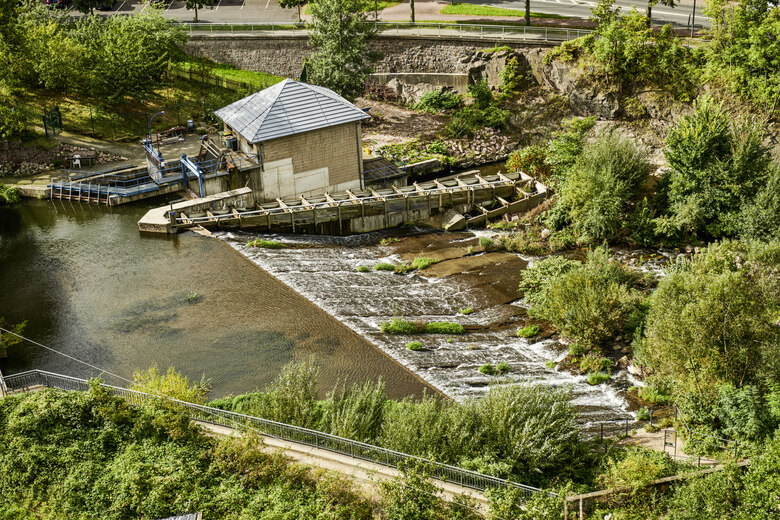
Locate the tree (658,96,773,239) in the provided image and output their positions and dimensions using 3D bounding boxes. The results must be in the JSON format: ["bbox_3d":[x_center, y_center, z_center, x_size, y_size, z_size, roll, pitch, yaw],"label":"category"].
[{"bbox_3d":[22.840,-6.810,100.340,7.830,9.500,7.830,-3,25,0],"label":"tree"}]

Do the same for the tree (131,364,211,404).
[{"bbox_3d":[-12.150,7.070,79.060,4.400,2.300,3.900,-3,25,0],"label":"tree"}]

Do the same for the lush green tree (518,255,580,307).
[{"bbox_3d":[10.370,1.240,93.010,4.010,3.200,4.010,-3,25,0],"label":"lush green tree"}]

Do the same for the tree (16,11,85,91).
[{"bbox_3d":[-29.190,-18.270,122.790,5.660,6.630,5.660,-3,25,0],"label":"tree"}]

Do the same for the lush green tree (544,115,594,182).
[{"bbox_3d":[13.310,-7.940,106.080,3.690,5.580,3.690,-3,25,0],"label":"lush green tree"}]

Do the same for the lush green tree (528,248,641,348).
[{"bbox_3d":[12.020,2.050,88.430,6.880,5.520,6.880,-3,25,0],"label":"lush green tree"}]

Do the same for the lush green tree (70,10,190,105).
[{"bbox_3d":[-21.880,-17.180,119.420,9.580,6.820,9.580,-3,25,0],"label":"lush green tree"}]

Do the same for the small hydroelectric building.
[{"bbox_3d":[-7.310,-9.640,108.640,9.540,8.640,7.840,-15,28,-22],"label":"small hydroelectric building"}]

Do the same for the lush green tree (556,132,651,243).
[{"bbox_3d":[15.050,-5.400,100.830,6.580,7.350,6.580,-3,25,0],"label":"lush green tree"}]

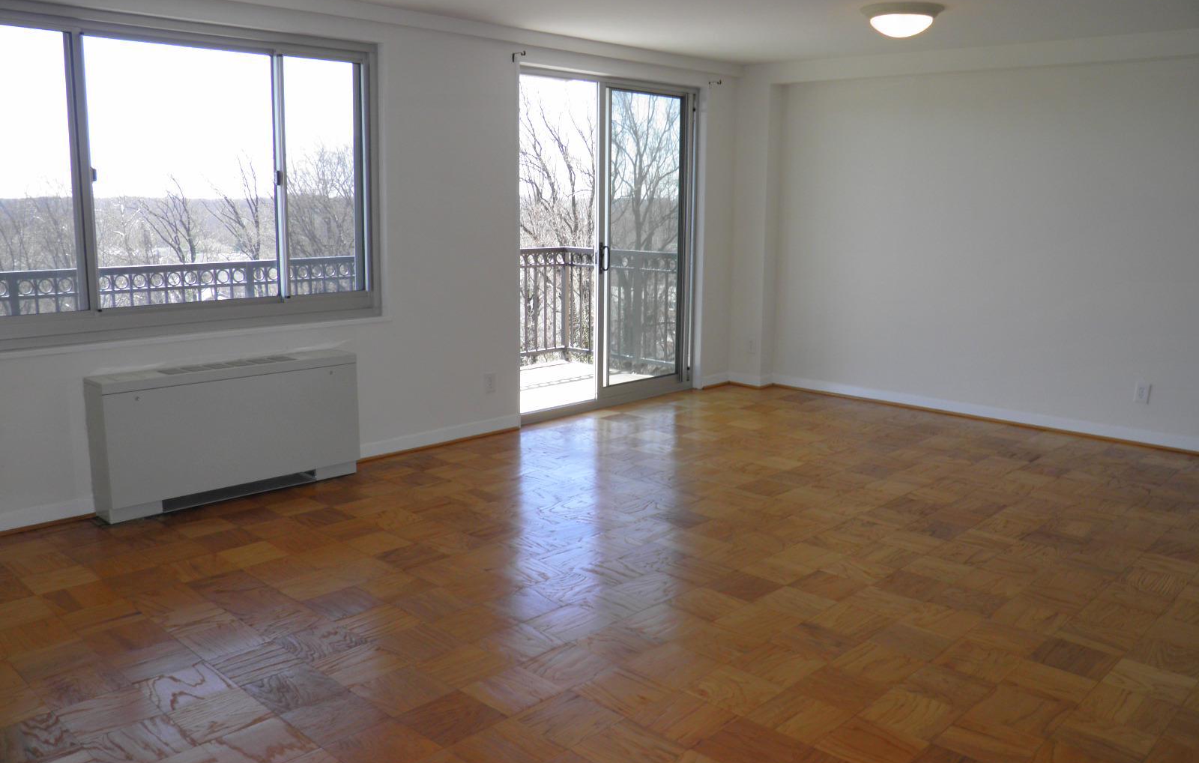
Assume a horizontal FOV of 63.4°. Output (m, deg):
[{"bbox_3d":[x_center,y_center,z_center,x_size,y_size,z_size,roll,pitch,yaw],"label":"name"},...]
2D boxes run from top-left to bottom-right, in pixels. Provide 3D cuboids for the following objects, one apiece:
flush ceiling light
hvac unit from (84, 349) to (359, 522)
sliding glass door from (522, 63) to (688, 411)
[{"bbox_3d":[1.521,-1.798,4.877,0.425,0.132,0.425,1,10,0],"label":"flush ceiling light"},{"bbox_3d":[-1.756,0.233,4.668,0.185,0.620,1.250,10,14,43],"label":"hvac unit"},{"bbox_3d":[0.069,-0.930,6.721,0.100,2.170,1.730,10,14,43],"label":"sliding glass door"}]

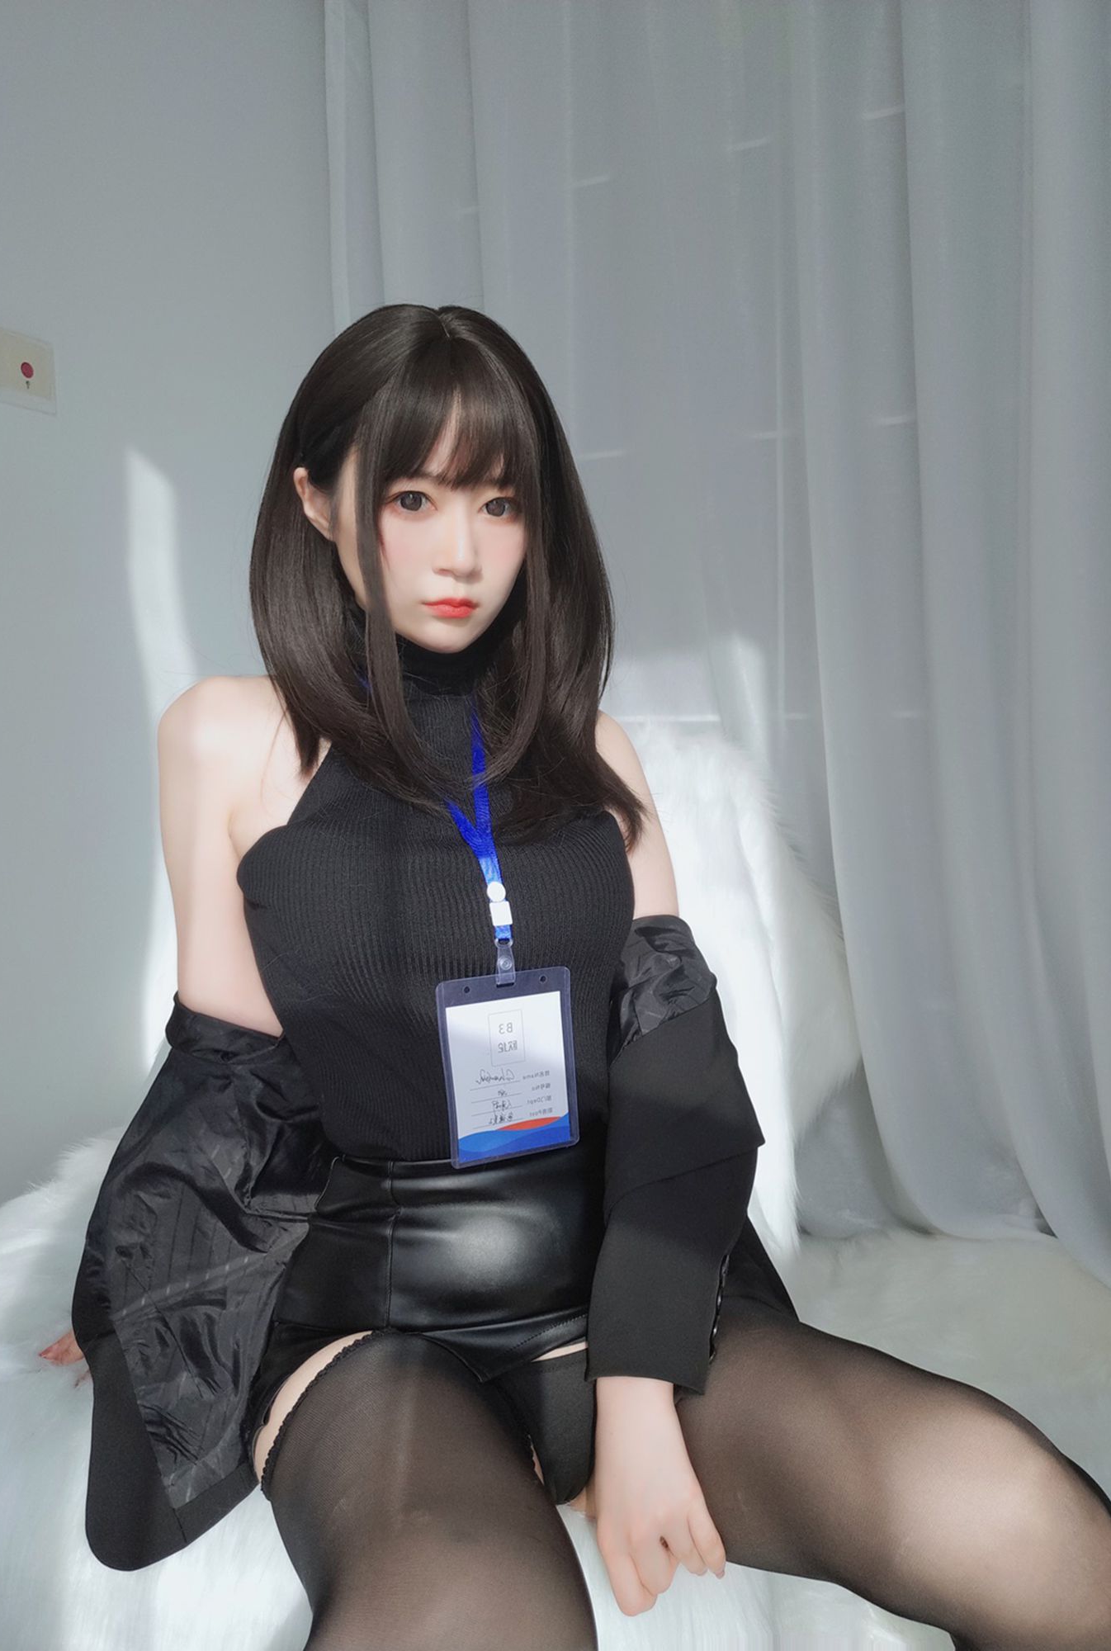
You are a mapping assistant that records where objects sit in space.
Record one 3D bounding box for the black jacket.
[{"bbox_3d":[-0.097,0.277,0.920,0.550,0.420,0.360,-3,7,-16],"label":"black jacket"}]

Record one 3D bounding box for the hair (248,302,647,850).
[{"bbox_3d":[-0.082,-0.181,0.880,0.265,0.390,0.245,-4,7,-24],"label":"hair"}]

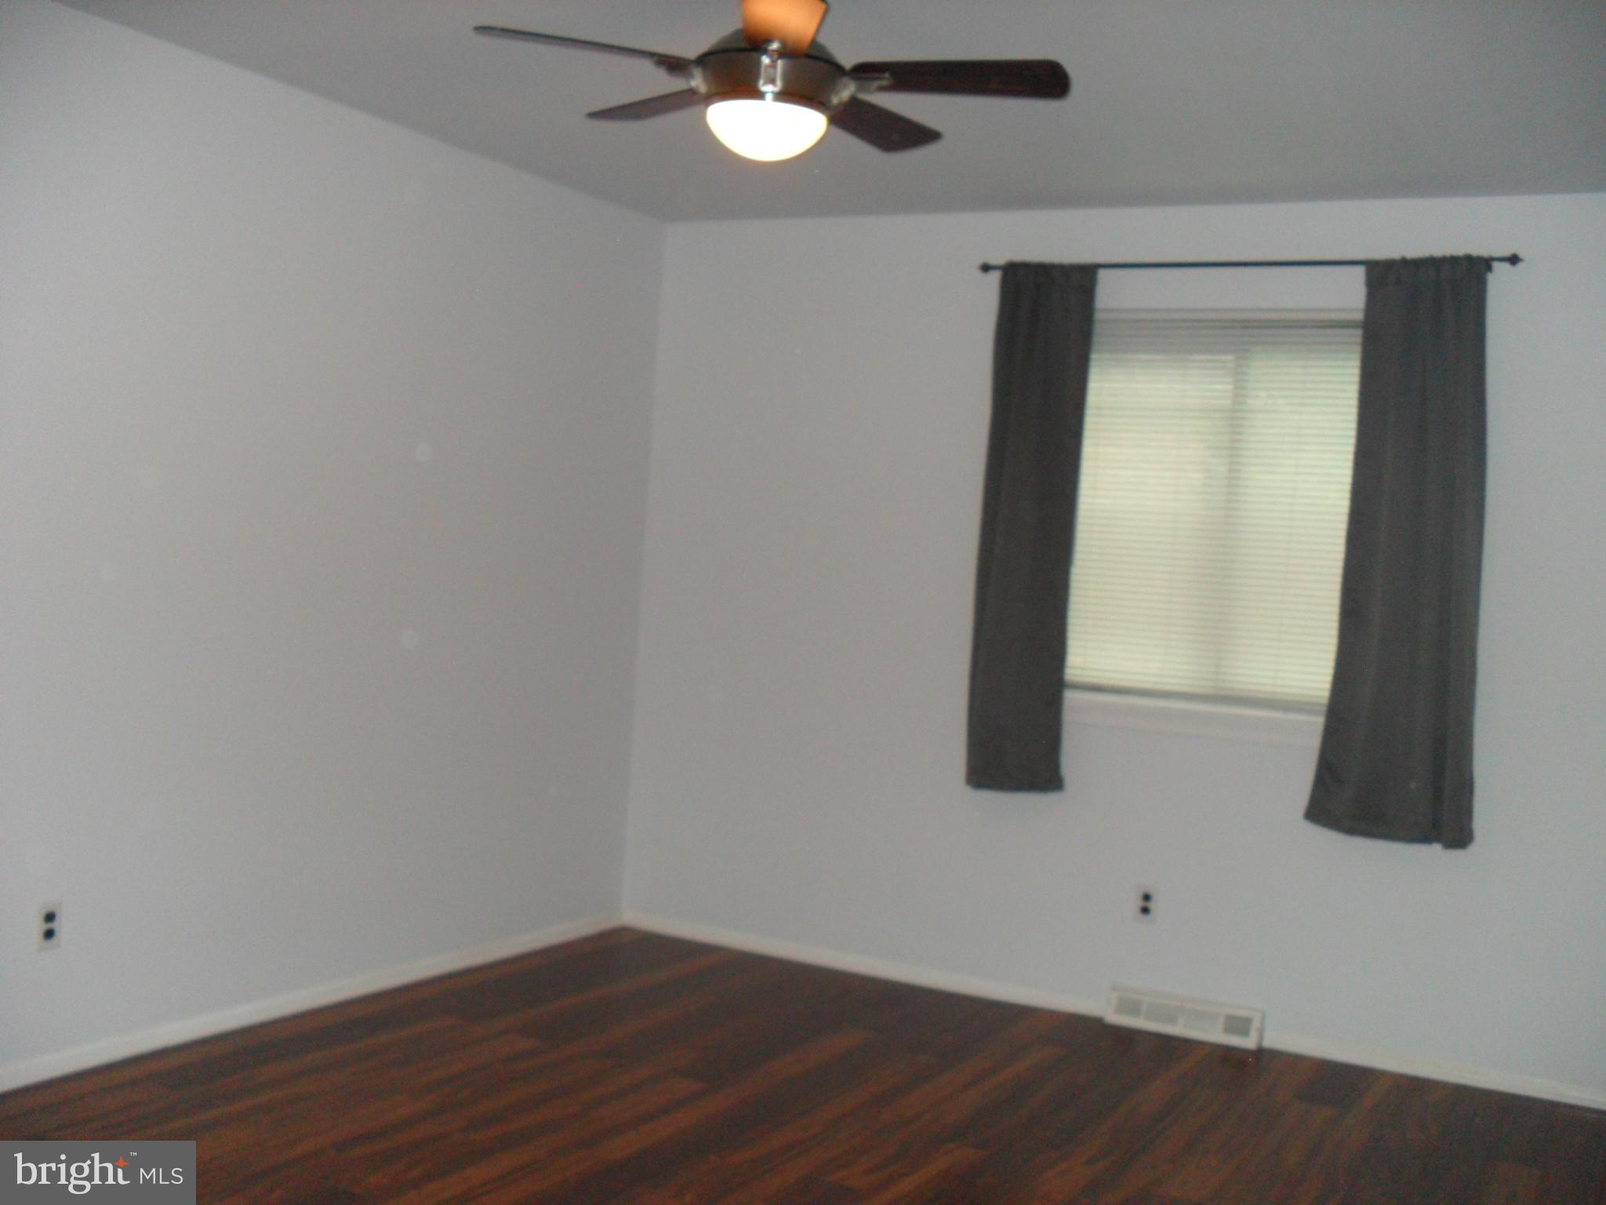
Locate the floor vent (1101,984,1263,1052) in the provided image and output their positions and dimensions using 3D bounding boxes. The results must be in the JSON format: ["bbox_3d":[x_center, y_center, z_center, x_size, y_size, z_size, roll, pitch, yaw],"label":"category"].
[{"bbox_3d":[1.113,1.214,4.753,0.450,0.100,0.070,5,1,27],"label":"floor vent"}]

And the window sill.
[{"bbox_3d":[1.210,0.349,4.770,1.050,0.090,0.100,5,1,27],"label":"window sill"}]

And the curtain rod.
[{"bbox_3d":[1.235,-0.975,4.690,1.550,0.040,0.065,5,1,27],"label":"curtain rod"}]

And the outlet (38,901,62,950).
[{"bbox_3d":[-1.676,0.723,3.622,0.010,0.115,0.071,5,1,27],"label":"outlet"}]

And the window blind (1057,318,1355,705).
[{"bbox_3d":[1.261,-0.278,4.771,1.000,1.150,0.045,5,1,27],"label":"window blind"}]

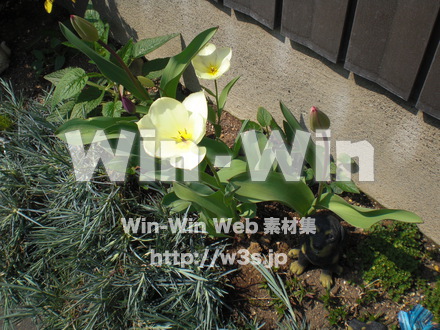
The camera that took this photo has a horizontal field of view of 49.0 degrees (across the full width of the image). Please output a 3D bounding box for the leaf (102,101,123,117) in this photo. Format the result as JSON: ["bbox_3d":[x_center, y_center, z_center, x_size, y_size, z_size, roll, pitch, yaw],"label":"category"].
[{"bbox_3d":[-0.245,-0.126,1.105,0.043,0.015,0.052,-2,55,-6],"label":"leaf"}]

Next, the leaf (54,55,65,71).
[{"bbox_3d":[-0.409,-0.261,1.230,0.024,0.012,0.047,8,65,-7],"label":"leaf"}]

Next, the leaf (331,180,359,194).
[{"bbox_3d":[0.245,0.044,0.945,0.058,0.018,0.026,-2,48,0],"label":"leaf"}]

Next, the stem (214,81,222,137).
[{"bbox_3d":[-0.006,-0.115,1.022,0.009,0.181,0.009,-1,53,1],"label":"stem"}]

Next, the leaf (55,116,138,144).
[{"bbox_3d":[-0.233,-0.065,0.910,0.158,0.035,0.045,-2,48,0],"label":"leaf"}]

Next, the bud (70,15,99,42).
[{"bbox_3d":[-0.280,-0.283,1.000,0.038,0.075,0.038,-45,31,0],"label":"bud"}]

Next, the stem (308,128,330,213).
[{"bbox_3d":[0.177,0.010,0.860,0.020,0.210,0.022,-2,48,0],"label":"stem"}]

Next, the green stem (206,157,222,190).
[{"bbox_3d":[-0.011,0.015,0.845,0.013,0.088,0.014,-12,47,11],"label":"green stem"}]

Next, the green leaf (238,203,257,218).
[{"bbox_3d":[0.052,0.087,0.920,0.034,0.022,0.030,-2,48,0],"label":"green leaf"}]

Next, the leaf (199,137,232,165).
[{"bbox_3d":[-0.008,-0.027,0.890,0.058,0.035,0.042,-2,48,0],"label":"leaf"}]

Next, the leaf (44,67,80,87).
[{"bbox_3d":[-0.373,-0.210,1.140,0.076,0.018,0.046,-8,78,-15],"label":"leaf"}]

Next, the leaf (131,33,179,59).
[{"bbox_3d":[-0.150,-0.283,1.130,0.110,0.020,0.045,-24,80,0],"label":"leaf"}]

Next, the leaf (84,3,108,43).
[{"bbox_3d":[-0.305,-0.353,1.200,0.048,0.099,0.025,-18,24,-9],"label":"leaf"}]

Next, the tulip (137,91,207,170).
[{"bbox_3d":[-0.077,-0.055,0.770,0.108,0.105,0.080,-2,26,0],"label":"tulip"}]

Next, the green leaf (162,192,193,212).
[{"bbox_3d":[-0.082,0.074,0.930,0.054,0.018,0.036,0,69,0],"label":"green leaf"}]

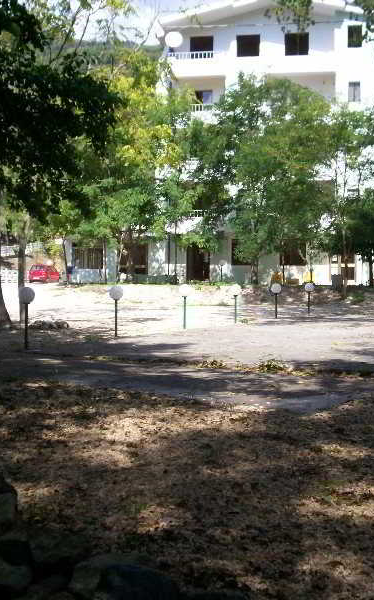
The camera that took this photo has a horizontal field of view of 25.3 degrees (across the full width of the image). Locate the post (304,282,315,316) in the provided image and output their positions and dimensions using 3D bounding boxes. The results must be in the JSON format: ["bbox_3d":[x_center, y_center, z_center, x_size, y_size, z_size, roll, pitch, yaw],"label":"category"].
[{"bbox_3d":[4.776,-0.033,32.496,0.335,1.240,0.335,0,2,0],"label":"post"}]

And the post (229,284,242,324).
[{"bbox_3d":[1.544,0.120,26.211,0.335,1.240,0.335,0,2,0],"label":"post"}]

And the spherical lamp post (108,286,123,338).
[{"bbox_3d":[-1.688,0.273,19.925,0.335,1.240,0.335,0,2,0],"label":"spherical lamp post"}]

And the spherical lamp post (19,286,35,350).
[{"bbox_3d":[-3.252,0.346,16.885,0.335,1.240,0.335,0,2,0],"label":"spherical lamp post"}]

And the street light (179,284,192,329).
[{"bbox_3d":[-0.041,0.195,23.128,0.335,1.240,0.335,0,2,0],"label":"street light"}]

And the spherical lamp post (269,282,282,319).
[{"bbox_3d":[3.156,0.044,29.346,0.335,1.240,0.335,0,2,0],"label":"spherical lamp post"}]

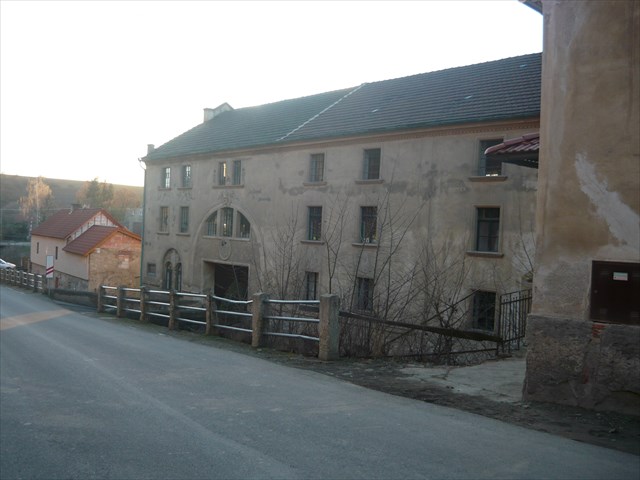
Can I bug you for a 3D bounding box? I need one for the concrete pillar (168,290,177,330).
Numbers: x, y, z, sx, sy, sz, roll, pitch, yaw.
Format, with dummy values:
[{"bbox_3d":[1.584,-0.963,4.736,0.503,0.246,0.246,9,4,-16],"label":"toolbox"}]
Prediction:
[{"bbox_3d":[-3.521,1.686,14.640,0.190,0.924,0.260,2,1,-34],"label":"concrete pillar"}]

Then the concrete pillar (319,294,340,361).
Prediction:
[{"bbox_3d":[0.146,1.312,9.150,0.190,0.945,0.260,2,1,-34],"label":"concrete pillar"}]

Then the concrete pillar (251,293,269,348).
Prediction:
[{"bbox_3d":[-1.084,1.449,10.980,0.190,0.945,0.260,2,1,-34],"label":"concrete pillar"}]

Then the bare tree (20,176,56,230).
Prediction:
[{"bbox_3d":[-40.892,-4.255,88.000,4.900,9.600,4.900,2,1,-25],"label":"bare tree"}]

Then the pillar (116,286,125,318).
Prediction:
[{"bbox_3d":[-5.962,1.860,18.300,0.190,0.915,0.260,2,1,-34],"label":"pillar"}]

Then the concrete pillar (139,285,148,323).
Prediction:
[{"bbox_3d":[-4.811,1.747,16.653,0.190,0.901,0.260,2,1,-34],"label":"concrete pillar"}]

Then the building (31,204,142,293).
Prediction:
[{"bbox_3d":[-21.571,1.030,57.519,6.600,7.794,21.400,2,1,-36],"label":"building"}]

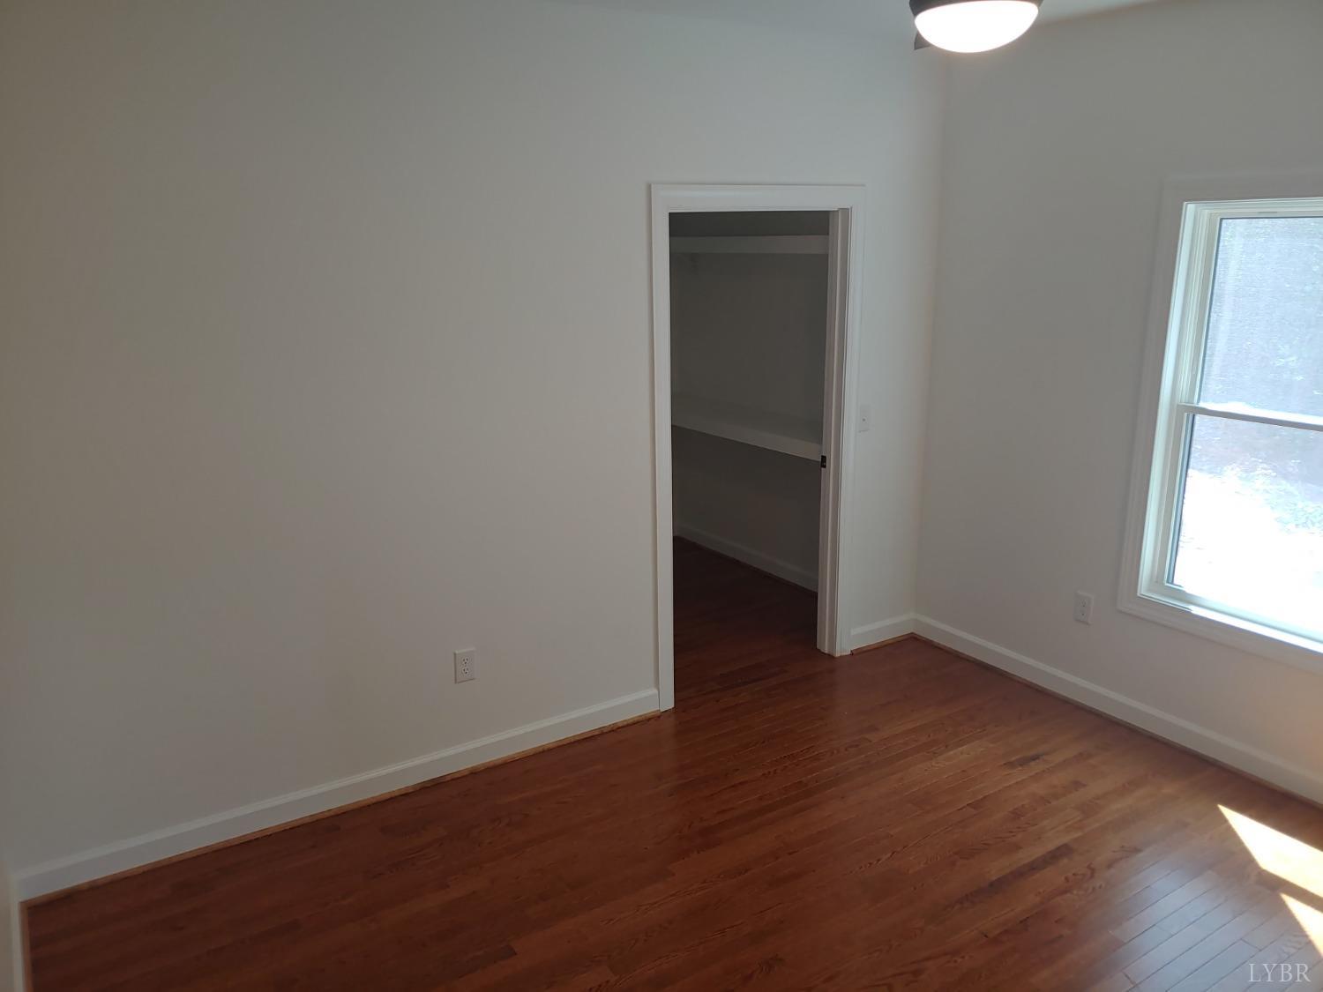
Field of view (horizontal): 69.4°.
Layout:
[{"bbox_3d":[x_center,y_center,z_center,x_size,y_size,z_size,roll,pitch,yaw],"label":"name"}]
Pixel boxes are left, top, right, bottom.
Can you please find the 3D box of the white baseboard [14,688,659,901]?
[{"bbox_3d":[-0.987,1.025,3.447,2.290,0.116,0.020,-9,17,-30],"label":"white baseboard"}]

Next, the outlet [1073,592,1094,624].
[{"bbox_3d":[1.750,0.467,3.958,0.009,0.122,0.078,-9,17,-30],"label":"outlet"}]

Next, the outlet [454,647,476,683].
[{"bbox_3d":[-0.724,0.628,3.525,0.078,0.121,0.009,-9,17,-30],"label":"outlet"}]

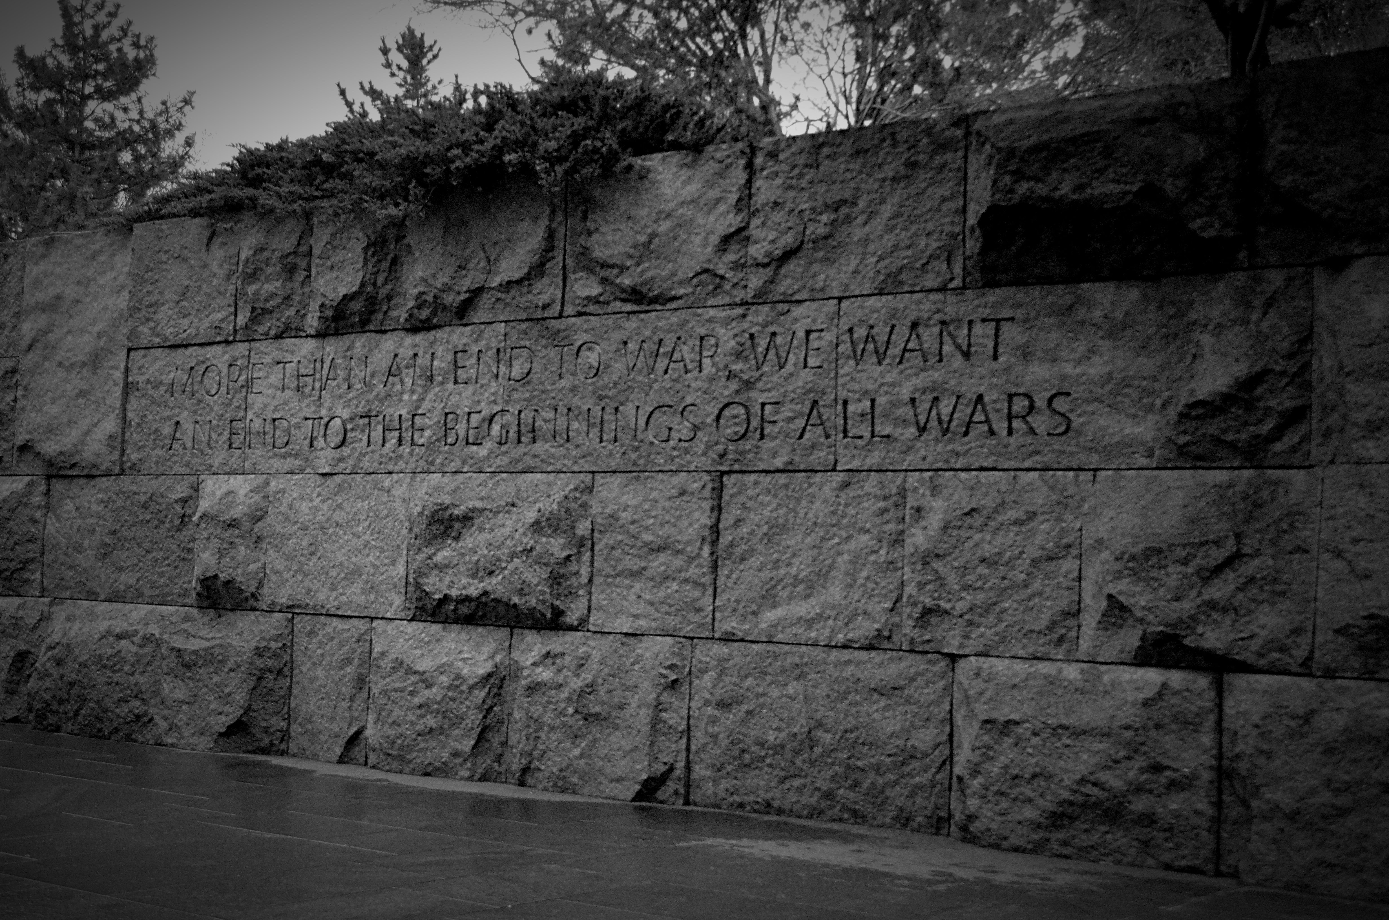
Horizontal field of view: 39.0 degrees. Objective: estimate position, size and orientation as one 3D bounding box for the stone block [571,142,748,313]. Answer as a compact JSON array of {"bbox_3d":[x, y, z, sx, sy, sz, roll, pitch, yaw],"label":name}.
[{"bbox_3d":[-0.132,-1.307,11.462,1.380,0.914,0.400,-1,-4,39],"label":"stone block"}]

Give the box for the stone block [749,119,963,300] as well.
[{"bbox_3d":[0.943,-1.309,10.602,1.373,0.898,0.400,-1,-4,39],"label":"stone block"}]

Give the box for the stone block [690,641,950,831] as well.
[{"bbox_3d":[0.735,1.457,10.555,1.687,0.909,0.400,-1,-4,39],"label":"stone block"}]

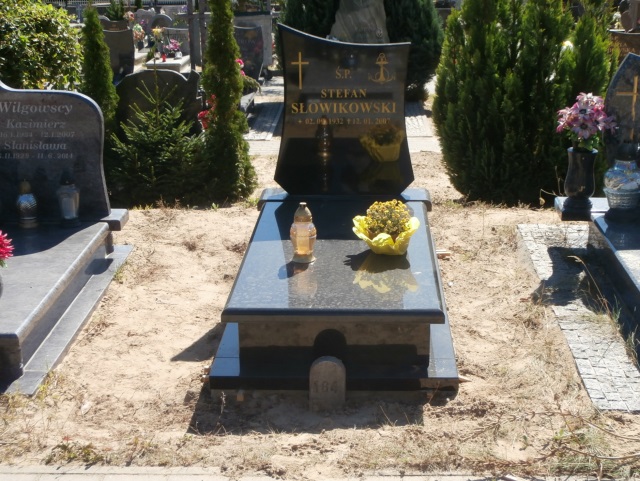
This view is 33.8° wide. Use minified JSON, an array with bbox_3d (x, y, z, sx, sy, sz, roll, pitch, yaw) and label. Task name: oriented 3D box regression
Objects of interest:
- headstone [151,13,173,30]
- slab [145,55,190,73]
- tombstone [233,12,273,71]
[{"bbox_3d":[-3.811,-5.109,25.678,0.532,0.800,0.120,0,18,3],"label":"headstone"},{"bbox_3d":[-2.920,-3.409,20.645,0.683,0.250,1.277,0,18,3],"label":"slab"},{"bbox_3d":[-1.108,-3.155,16.705,0.740,0.880,0.150,0,18,3],"label":"tombstone"}]

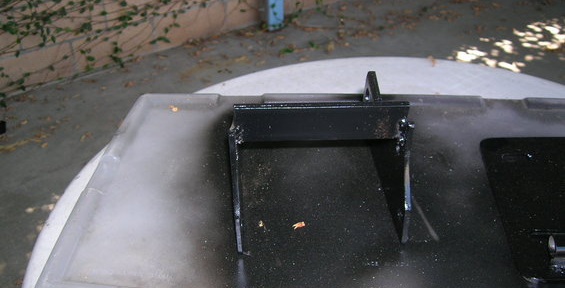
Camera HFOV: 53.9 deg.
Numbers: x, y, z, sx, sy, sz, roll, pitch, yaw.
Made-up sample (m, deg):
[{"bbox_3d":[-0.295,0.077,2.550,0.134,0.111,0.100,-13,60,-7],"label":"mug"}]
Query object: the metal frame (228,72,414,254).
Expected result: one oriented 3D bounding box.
[{"bbox_3d":[0.030,-0.008,0.513,0.148,0.119,0.172,-2,35,-2],"label":"metal frame"}]

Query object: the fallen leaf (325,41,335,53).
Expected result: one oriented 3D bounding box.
[{"bbox_3d":[0.230,-0.478,2.719,0.050,0.025,0.080,-1,35,0],"label":"fallen leaf"}]

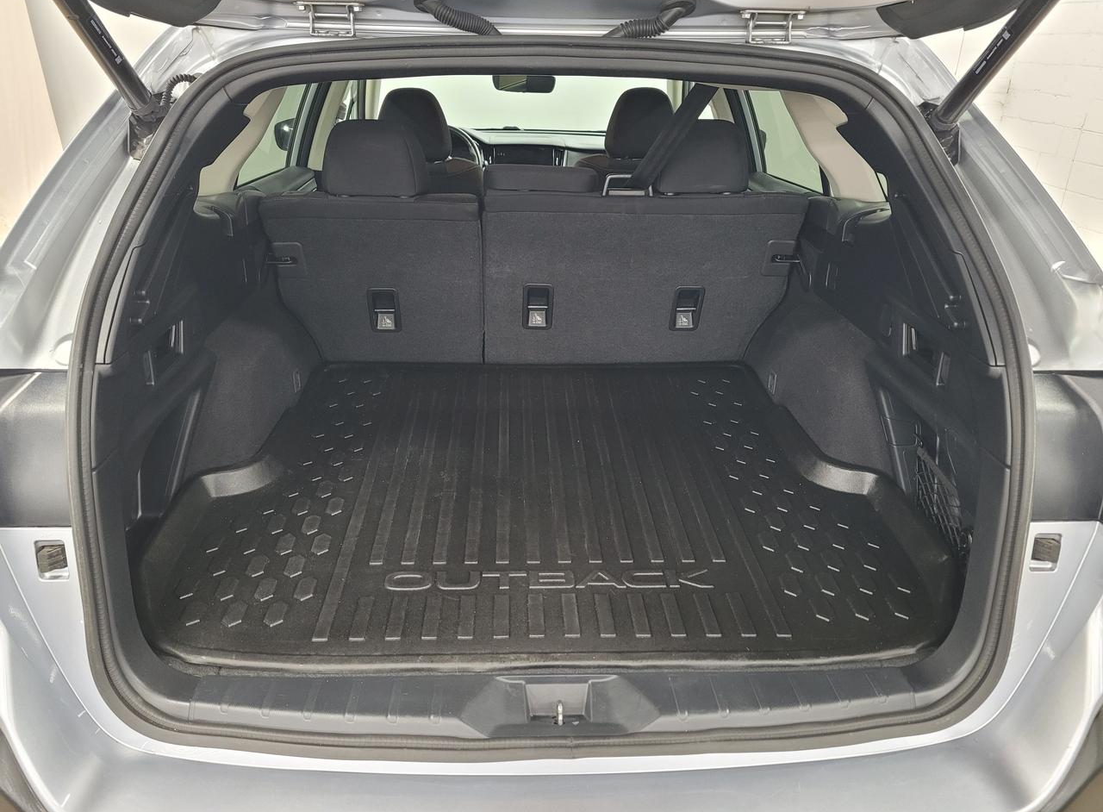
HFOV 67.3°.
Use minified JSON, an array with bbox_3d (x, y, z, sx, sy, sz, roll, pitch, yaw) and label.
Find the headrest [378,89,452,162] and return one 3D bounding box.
[{"bbox_3d":[-0.462,-0.948,2.800,0.245,0.220,0.130,-1,35,-2],"label":"headrest"}]

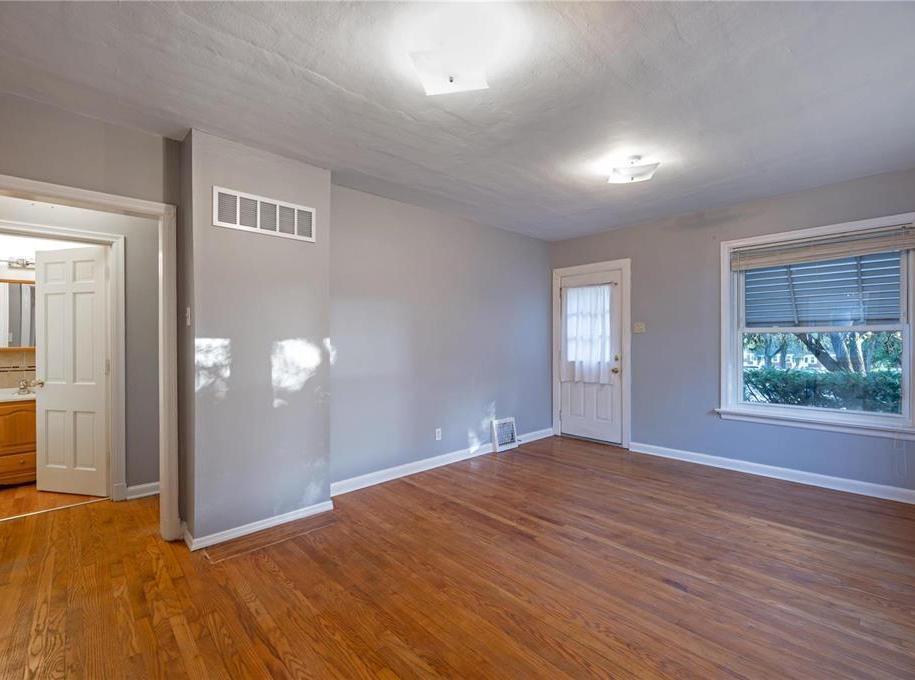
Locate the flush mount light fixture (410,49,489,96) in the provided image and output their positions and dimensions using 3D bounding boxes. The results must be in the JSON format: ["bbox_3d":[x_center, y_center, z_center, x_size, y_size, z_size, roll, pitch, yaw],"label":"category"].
[{"bbox_3d":[-0.024,-1.167,1.673,0.294,0.154,0.294,0,0,10],"label":"flush mount light fixture"}]

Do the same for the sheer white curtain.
[{"bbox_3d":[1.584,-0.068,4.924,0.685,1.215,0.062,0,0,45],"label":"sheer white curtain"}]

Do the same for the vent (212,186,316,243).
[{"bbox_3d":[-1.266,-0.823,2.659,0.633,0.244,0.026,0,0,-41],"label":"vent"}]

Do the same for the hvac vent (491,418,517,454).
[{"bbox_3d":[0.551,1.090,4.597,0.348,0.345,0.069,0,0,-43],"label":"hvac vent"}]

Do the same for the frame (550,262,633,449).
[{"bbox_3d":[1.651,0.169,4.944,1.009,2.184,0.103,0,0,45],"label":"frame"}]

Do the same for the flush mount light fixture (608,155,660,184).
[{"bbox_3d":[1.190,-1.168,2.705,0.294,0.154,0.294,0,0,10],"label":"flush mount light fixture"}]

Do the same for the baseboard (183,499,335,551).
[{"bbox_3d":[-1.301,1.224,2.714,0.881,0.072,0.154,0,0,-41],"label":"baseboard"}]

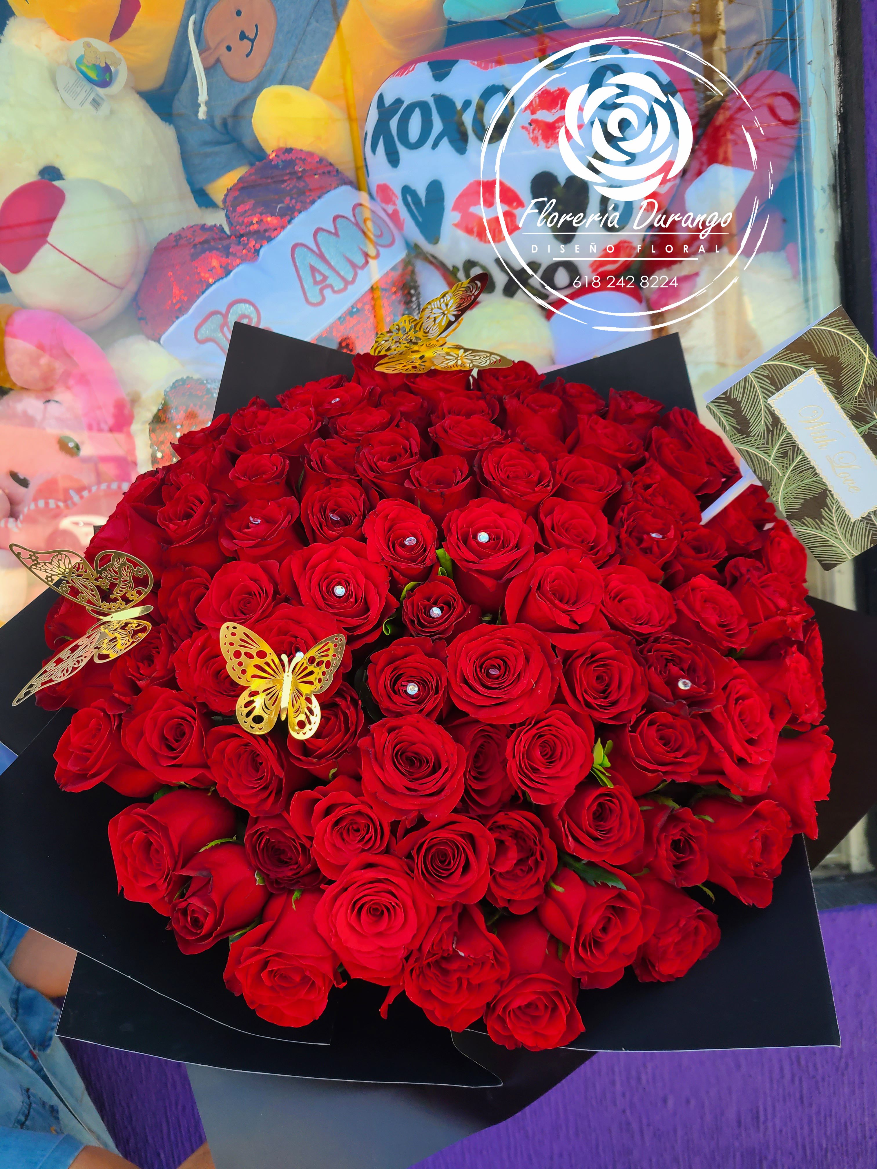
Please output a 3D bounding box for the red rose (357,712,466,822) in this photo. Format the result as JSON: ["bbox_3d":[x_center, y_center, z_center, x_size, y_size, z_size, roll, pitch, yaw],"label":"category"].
[{"bbox_3d":[-0.015,0.104,0.500,0.058,0.058,0.051,0,-20,-2],"label":"red rose"}]

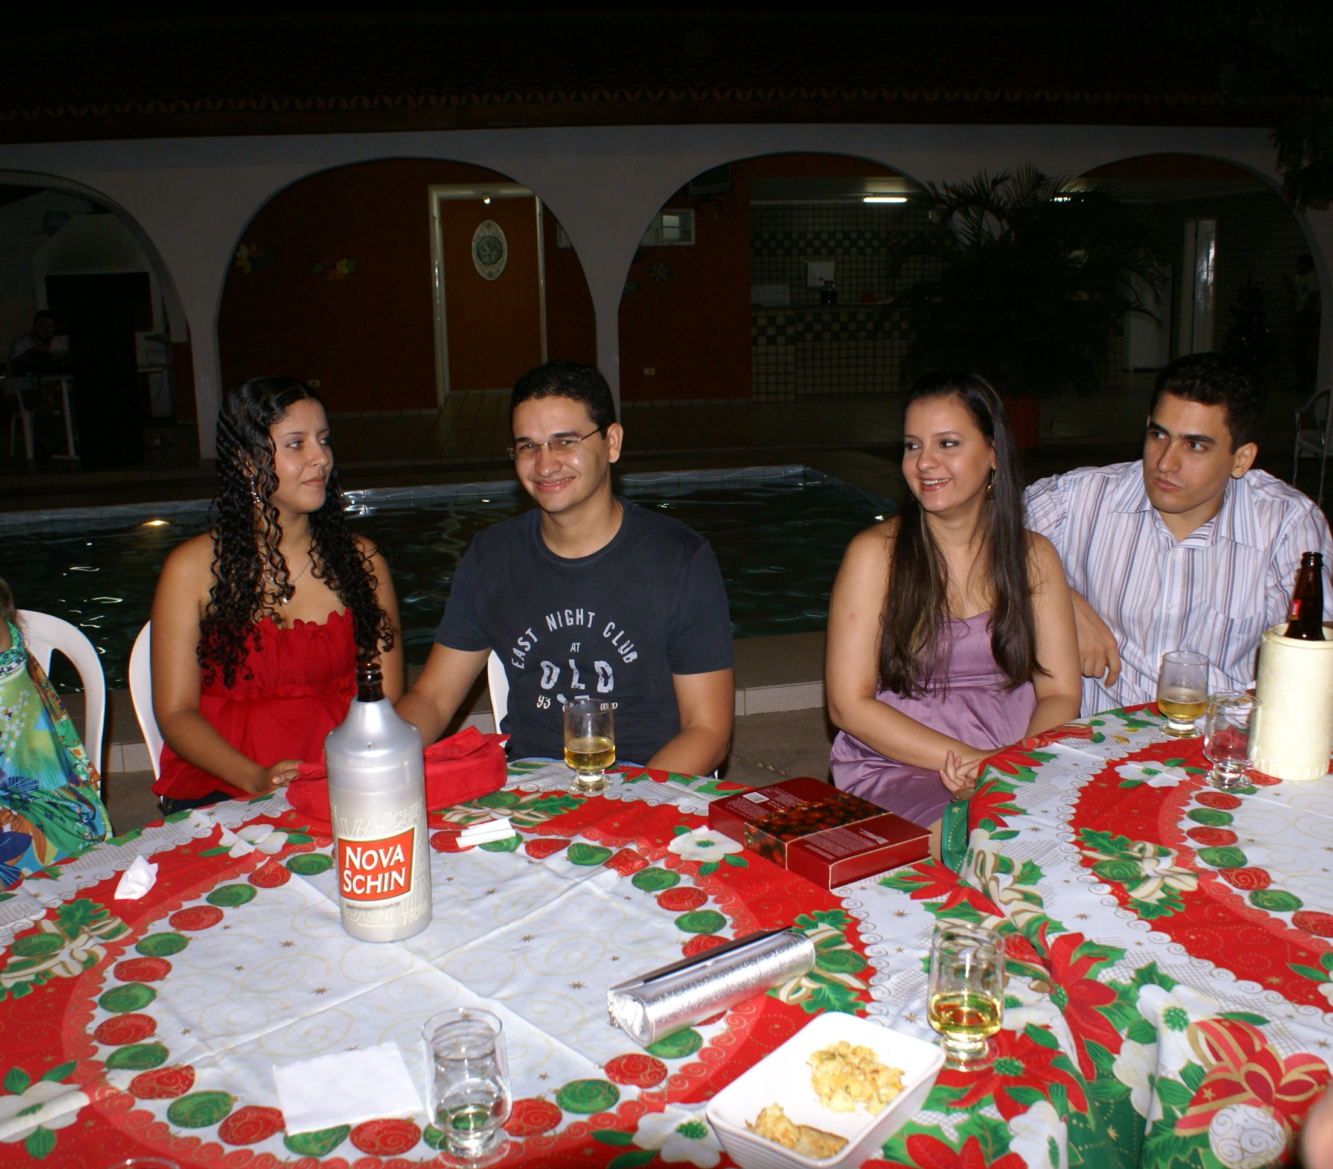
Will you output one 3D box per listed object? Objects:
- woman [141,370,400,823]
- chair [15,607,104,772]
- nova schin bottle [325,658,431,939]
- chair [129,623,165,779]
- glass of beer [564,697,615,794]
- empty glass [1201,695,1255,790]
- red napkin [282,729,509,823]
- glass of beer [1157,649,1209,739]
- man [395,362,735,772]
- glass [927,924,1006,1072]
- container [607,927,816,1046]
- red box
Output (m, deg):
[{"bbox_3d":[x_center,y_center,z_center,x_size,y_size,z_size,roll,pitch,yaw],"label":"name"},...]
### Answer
[{"bbox_3d":[-0.553,0.345,1.992,0.460,1.270,0.720,-7,15,-23],"label":"woman"},{"bbox_3d":[-1.155,0.541,2.061,0.460,0.880,0.530,6,15,29],"label":"chair"},{"bbox_3d":[-0.302,0.220,1.369,0.094,0.288,0.094,-4,13,-13],"label":"nova schin bottle"},{"bbox_3d":[-0.646,0.494,2.227,0.440,0.870,0.500,-5,14,-19],"label":"chair"},{"bbox_3d":[-0.102,0.217,1.756,0.068,0.112,0.068,-2,12,-4],"label":"glass of beer"},{"bbox_3d":[0.742,0.206,1.725,0.067,0.112,0.067,4,13,24],"label":"empty glass"},{"bbox_3d":[-0.365,0.254,1.796,0.295,0.070,0.150,-5,14,-15],"label":"red napkin"},{"bbox_3d":[0.757,0.164,1.921,0.067,0.112,0.067,4,13,22],"label":"glass of beer"},{"bbox_3d":[-0.143,0.334,1.960,0.530,1.290,0.700,0,13,4],"label":"man"},{"bbox_3d":[0.268,0.370,1.170,0.067,0.112,0.067,2,14,14],"label":"glass"},{"bbox_3d":[0.046,0.369,1.222,0.200,0.037,0.053,-10,15,-35],"label":"container"},{"bbox_3d":[0.180,0.293,1.572,0.156,0.032,0.225,-9,15,-33],"label":"red box"}]

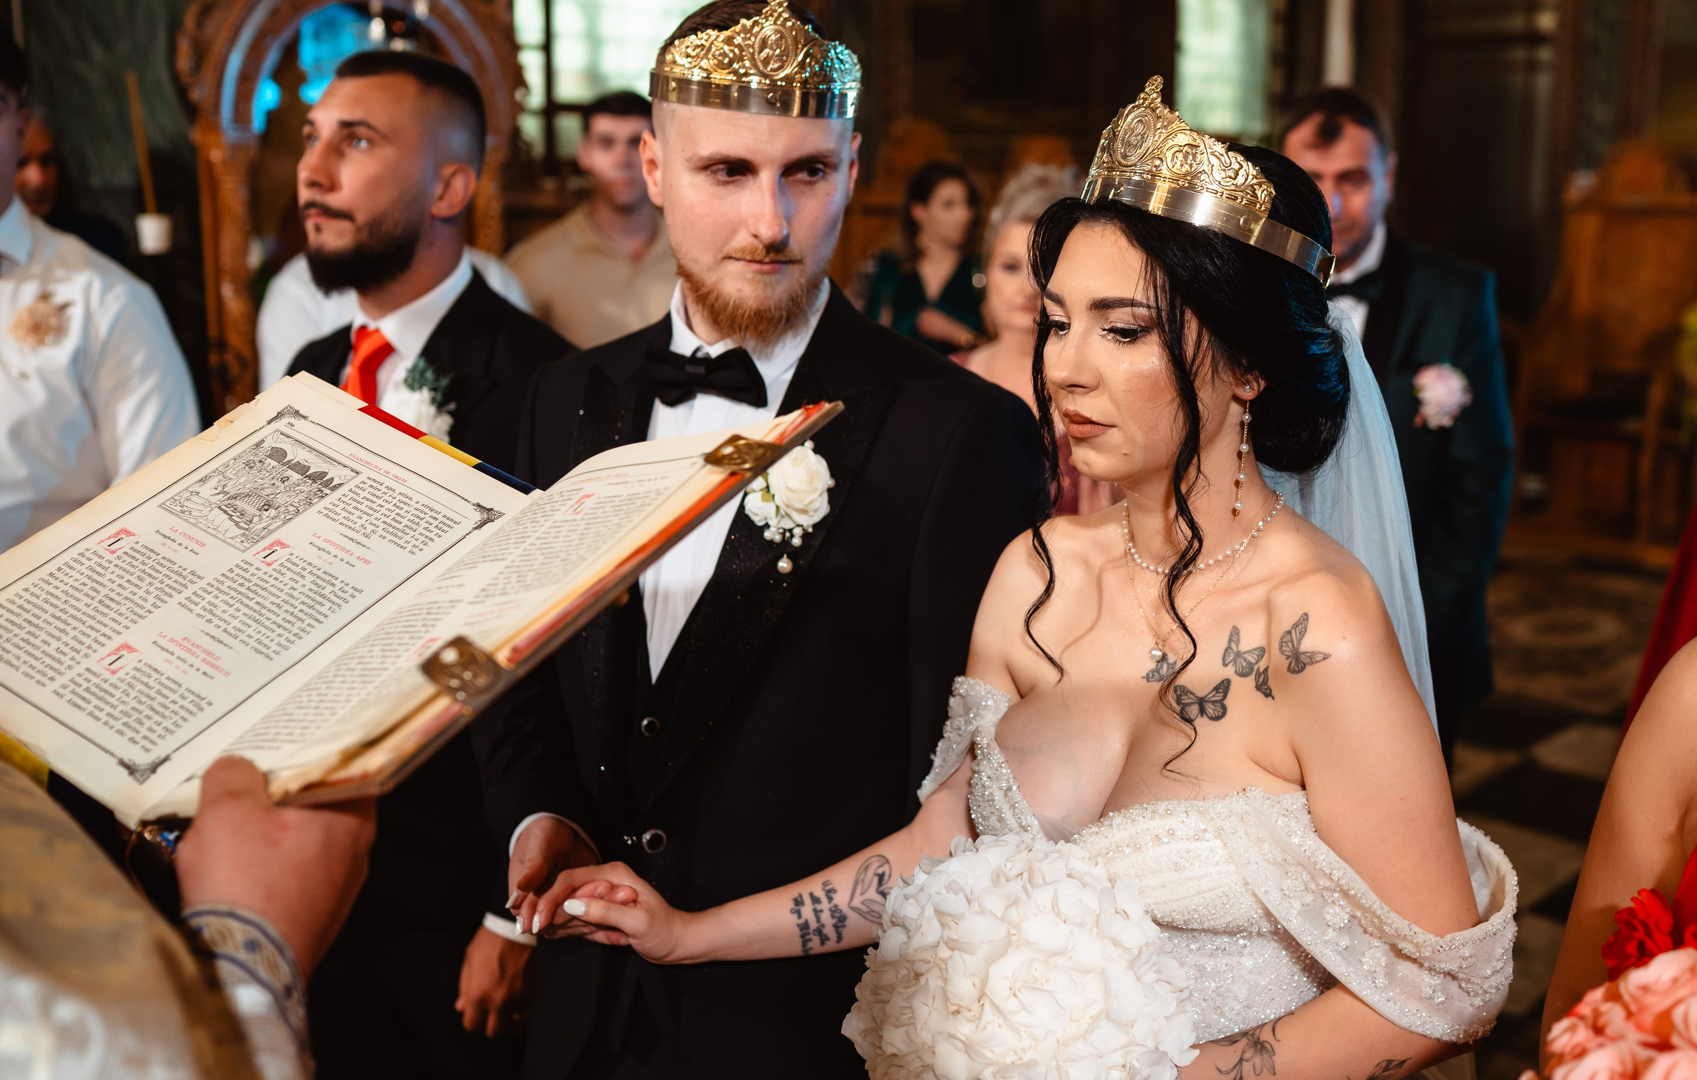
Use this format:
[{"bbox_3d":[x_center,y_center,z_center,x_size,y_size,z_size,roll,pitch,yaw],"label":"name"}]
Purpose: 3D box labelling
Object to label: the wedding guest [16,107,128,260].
[{"bbox_3d":[-1.846,-0.121,3.910,0.490,1.760,0.310,-1,11,-5],"label":"wedding guest"}]

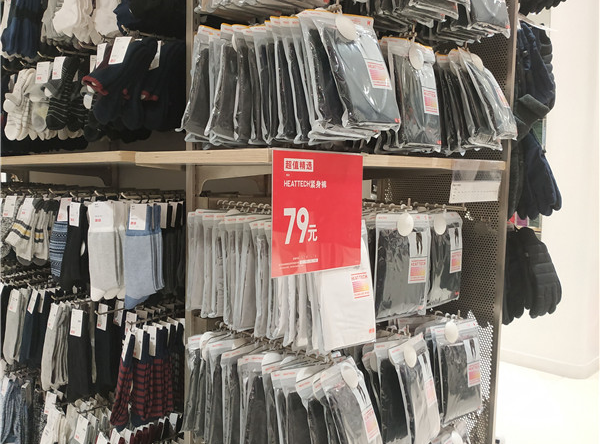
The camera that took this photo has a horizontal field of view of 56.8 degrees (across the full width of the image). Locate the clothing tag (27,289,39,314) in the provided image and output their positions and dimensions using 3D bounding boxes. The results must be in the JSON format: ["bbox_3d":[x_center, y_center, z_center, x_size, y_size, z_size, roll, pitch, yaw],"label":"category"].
[{"bbox_3d":[-0.807,0.241,1.677,0.004,0.066,0.045,18,-8,-42],"label":"clothing tag"}]

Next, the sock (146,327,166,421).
[{"bbox_3d":[-0.380,0.402,1.470,0.065,0.235,0.025,3,5,28],"label":"sock"}]

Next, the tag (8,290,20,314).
[{"bbox_3d":[-1.046,0.291,2.030,0.046,0.075,0.006,4,-4,32],"label":"tag"}]

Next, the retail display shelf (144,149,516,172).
[{"bbox_3d":[0.105,-0.146,1.368,0.429,0.022,0.881,6,7,44],"label":"retail display shelf"}]

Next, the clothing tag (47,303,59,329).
[{"bbox_3d":[-0.767,0.294,1.720,0.046,0.074,0.006,11,-1,43],"label":"clothing tag"}]

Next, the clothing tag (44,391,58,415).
[{"bbox_3d":[-0.765,0.560,1.705,0.045,0.066,0.004,1,-8,30],"label":"clothing tag"}]

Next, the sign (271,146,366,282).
[{"bbox_3d":[0.038,-0.017,0.998,0.005,0.214,0.240,5,6,44],"label":"sign"}]

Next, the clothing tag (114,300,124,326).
[{"bbox_3d":[-0.558,0.280,1.710,0.046,0.074,0.006,2,-5,45],"label":"clothing tag"}]

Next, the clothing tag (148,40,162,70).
[{"bbox_3d":[-0.373,-0.428,1.430,0.046,0.067,0.006,2,-3,43],"label":"clothing tag"}]

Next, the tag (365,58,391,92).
[{"bbox_3d":[0.154,-0.288,1.085,0.062,0.062,0.004,-8,-9,-44],"label":"tag"}]

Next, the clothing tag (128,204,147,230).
[{"bbox_3d":[-0.405,-0.012,1.388,0.045,0.066,0.004,1,-5,12],"label":"clothing tag"}]

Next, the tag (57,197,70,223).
[{"bbox_3d":[-0.729,-0.037,1.720,0.046,0.072,0.006,2,-9,25],"label":"tag"}]

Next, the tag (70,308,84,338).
[{"bbox_3d":[-0.652,0.296,1.620,0.046,0.075,0.006,4,0,27],"label":"tag"}]

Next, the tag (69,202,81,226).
[{"bbox_3d":[-0.637,-0.021,1.572,0.045,0.066,0.004,7,4,32],"label":"tag"}]

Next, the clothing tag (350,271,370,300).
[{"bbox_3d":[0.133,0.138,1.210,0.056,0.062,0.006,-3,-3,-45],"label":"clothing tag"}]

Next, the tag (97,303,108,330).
[{"bbox_3d":[-0.536,0.259,1.507,0.045,0.066,0.004,6,1,39],"label":"tag"}]

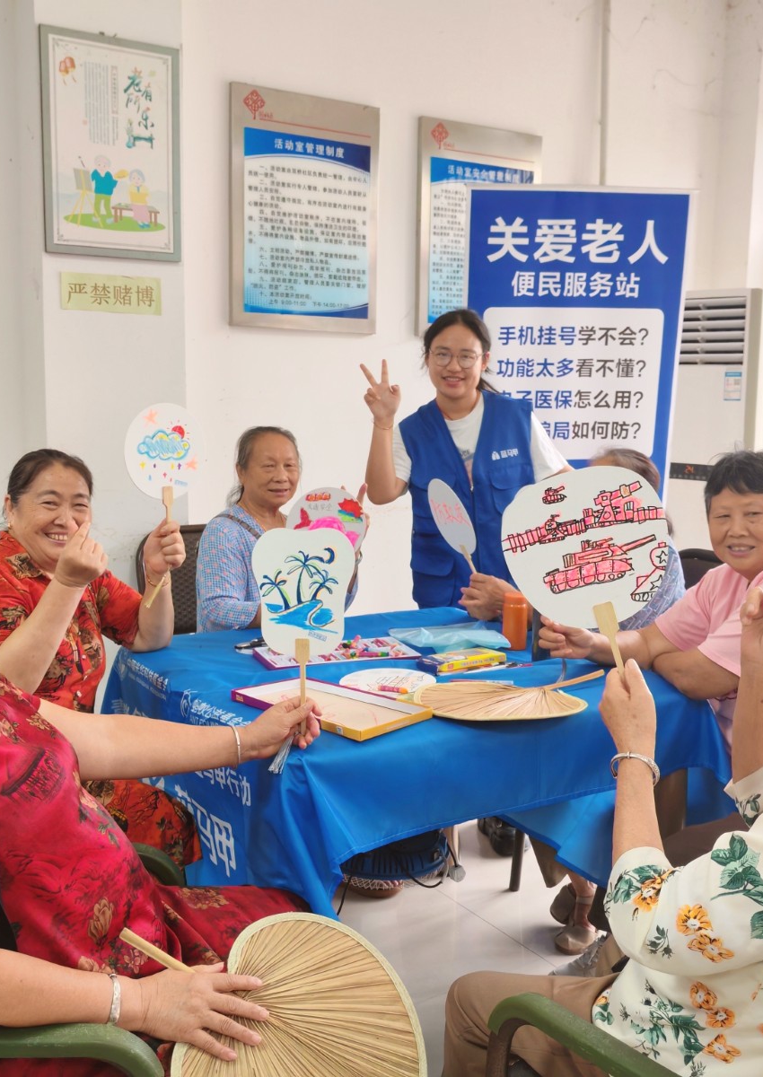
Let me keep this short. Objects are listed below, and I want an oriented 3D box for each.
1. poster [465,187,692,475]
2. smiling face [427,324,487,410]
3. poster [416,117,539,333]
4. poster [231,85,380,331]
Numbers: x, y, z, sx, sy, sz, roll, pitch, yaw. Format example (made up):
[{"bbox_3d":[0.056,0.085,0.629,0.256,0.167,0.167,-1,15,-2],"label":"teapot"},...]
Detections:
[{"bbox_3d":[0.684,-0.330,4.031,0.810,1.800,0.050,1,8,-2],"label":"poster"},{"bbox_3d":[0.208,-0.472,3.050,0.160,0.220,0.160,2,8,5],"label":"smiling face"},{"bbox_3d":[0.372,-1.121,4.135,0.555,0.755,0.030,-4,10,-32],"label":"poster"},{"bbox_3d":[-0.248,-1.083,3.747,0.555,0.755,0.030,-4,10,-32],"label":"poster"}]

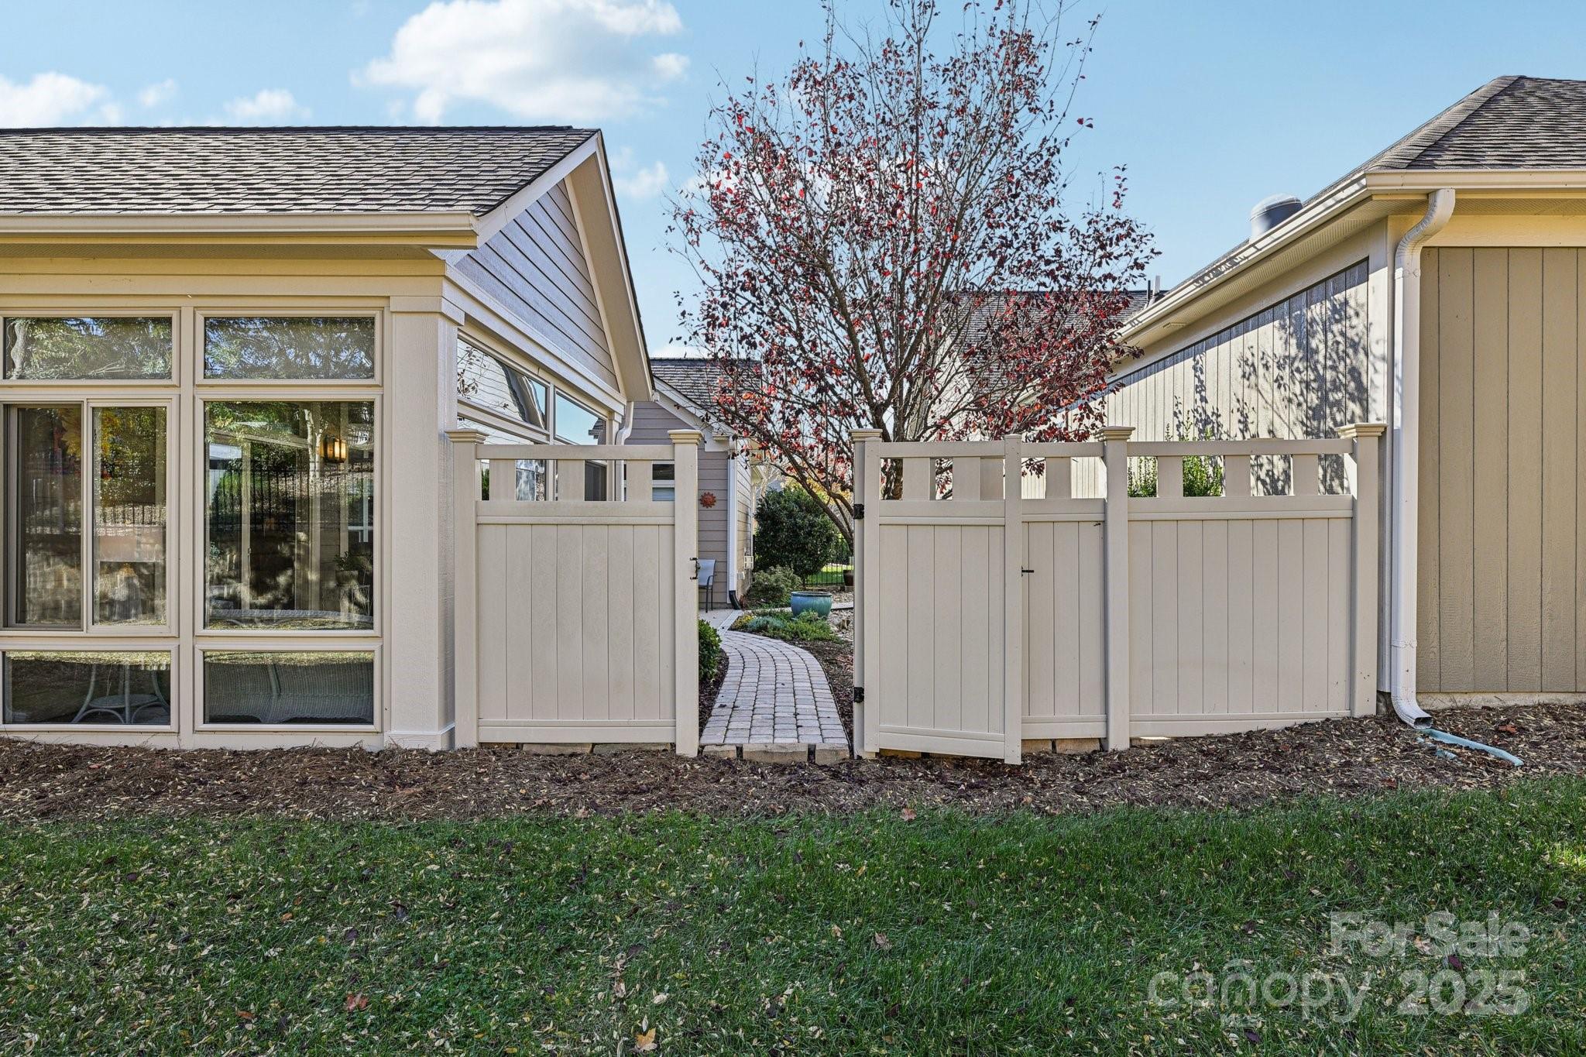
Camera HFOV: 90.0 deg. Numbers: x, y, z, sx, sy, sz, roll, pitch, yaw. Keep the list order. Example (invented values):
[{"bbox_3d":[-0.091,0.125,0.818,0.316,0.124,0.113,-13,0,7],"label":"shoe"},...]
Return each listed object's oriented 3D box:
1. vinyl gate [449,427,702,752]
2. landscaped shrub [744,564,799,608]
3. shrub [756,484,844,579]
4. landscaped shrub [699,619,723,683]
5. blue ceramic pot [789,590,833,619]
[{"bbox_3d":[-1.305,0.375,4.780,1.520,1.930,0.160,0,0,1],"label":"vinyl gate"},{"bbox_3d":[-0.374,1.010,14.500,1.000,0.760,0.950,0,0,1],"label":"landscaped shrub"},{"bbox_3d":[0.109,0.170,17.500,1.950,2.250,1.900,0,0,1],"label":"shrub"},{"bbox_3d":[-0.950,1.040,7.200,0.680,0.600,0.680,0,0,1],"label":"landscaped shrub"},{"bbox_3d":[0.279,1.165,11.900,0.610,0.400,0.610,0,0,0],"label":"blue ceramic pot"}]

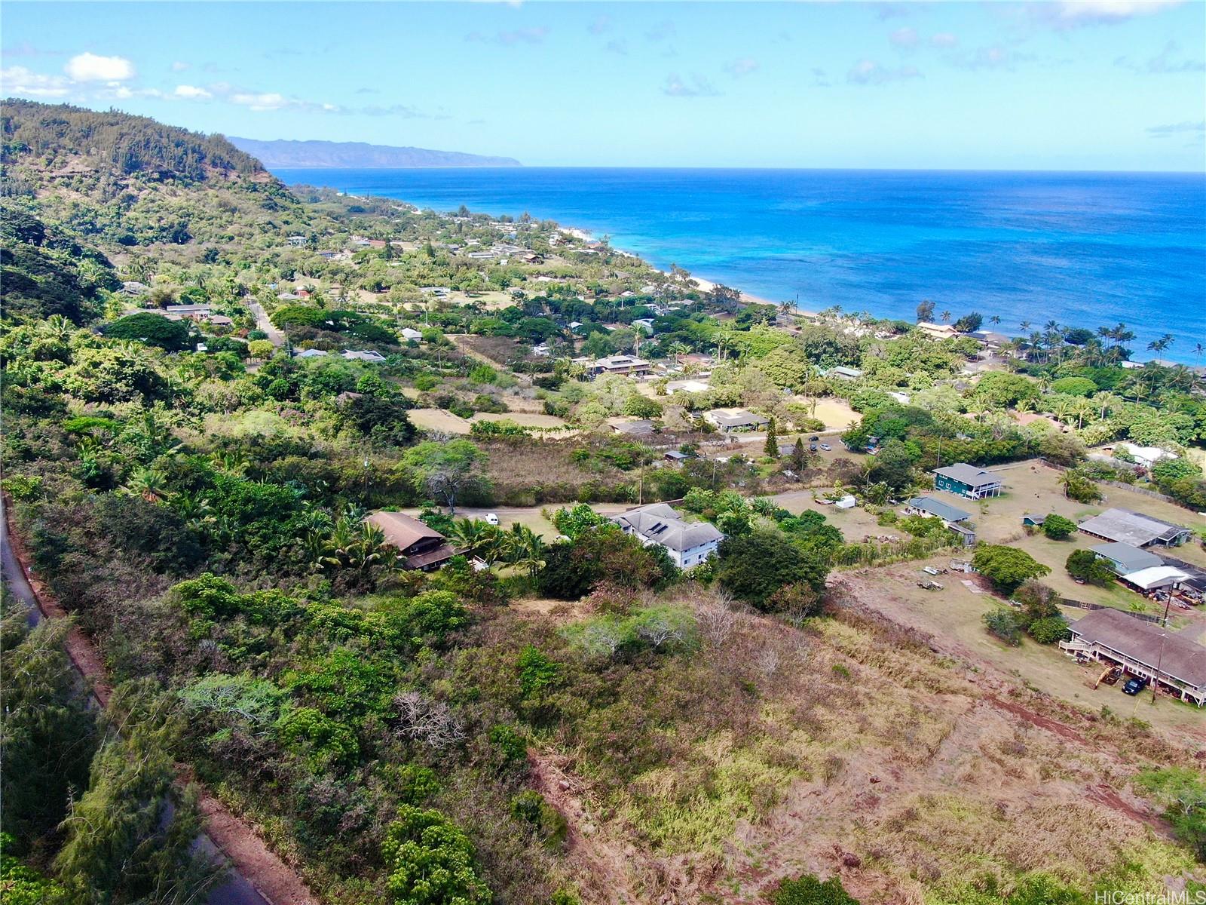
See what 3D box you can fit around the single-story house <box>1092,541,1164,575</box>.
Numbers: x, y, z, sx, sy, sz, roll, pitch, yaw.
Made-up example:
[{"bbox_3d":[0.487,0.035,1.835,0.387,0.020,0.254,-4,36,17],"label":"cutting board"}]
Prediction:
[{"bbox_3d":[118.720,24.000,191.120,10.300,4.200,11.510,-10,21,-26],"label":"single-story house"}]

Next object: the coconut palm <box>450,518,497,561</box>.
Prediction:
[{"bbox_3d":[-29.650,20.090,190.670,10.200,9.600,10.200,0,19,0],"label":"coconut palm"}]

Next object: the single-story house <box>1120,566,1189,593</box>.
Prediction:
[{"bbox_3d":[117.930,27.190,179.870,13.030,3.500,7.180,-10,21,-26],"label":"single-story house"}]

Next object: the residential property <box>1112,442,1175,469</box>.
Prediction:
[{"bbox_3d":[181.400,0.710,280.590,13.120,4.200,14.520,-8,20,-22],"label":"residential property"}]

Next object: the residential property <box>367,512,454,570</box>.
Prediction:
[{"bbox_3d":[-43.450,19.790,193.080,12.400,6.700,23.500,-16,25,-39],"label":"residential property"}]

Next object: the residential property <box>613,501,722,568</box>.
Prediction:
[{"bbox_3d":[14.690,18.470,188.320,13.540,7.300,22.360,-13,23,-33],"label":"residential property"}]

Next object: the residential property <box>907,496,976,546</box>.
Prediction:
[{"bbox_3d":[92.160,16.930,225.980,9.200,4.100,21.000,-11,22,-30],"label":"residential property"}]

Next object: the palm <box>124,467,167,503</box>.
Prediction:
[{"bbox_3d":[-93.700,6.690,172.000,8.600,6.200,8.600,0,19,0],"label":"palm"}]

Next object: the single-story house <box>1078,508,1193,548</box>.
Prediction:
[{"bbox_3d":[131.670,19.400,209.420,20.700,4.100,16.580,-12,23,-32],"label":"single-story house"}]

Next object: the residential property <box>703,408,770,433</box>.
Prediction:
[{"bbox_3d":[51.850,-12.880,321.240,18.400,4.200,17.000,-6,20,-19],"label":"residential property"}]

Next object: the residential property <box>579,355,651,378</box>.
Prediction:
[{"bbox_3d":[6.390,-40.250,397.750,29.000,7.800,13.000,-9,21,-24],"label":"residential property"}]

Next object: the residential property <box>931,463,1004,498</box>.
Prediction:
[{"bbox_3d":[115.010,8.590,263.560,14.550,7.000,15.450,-10,22,-27],"label":"residential property"}]

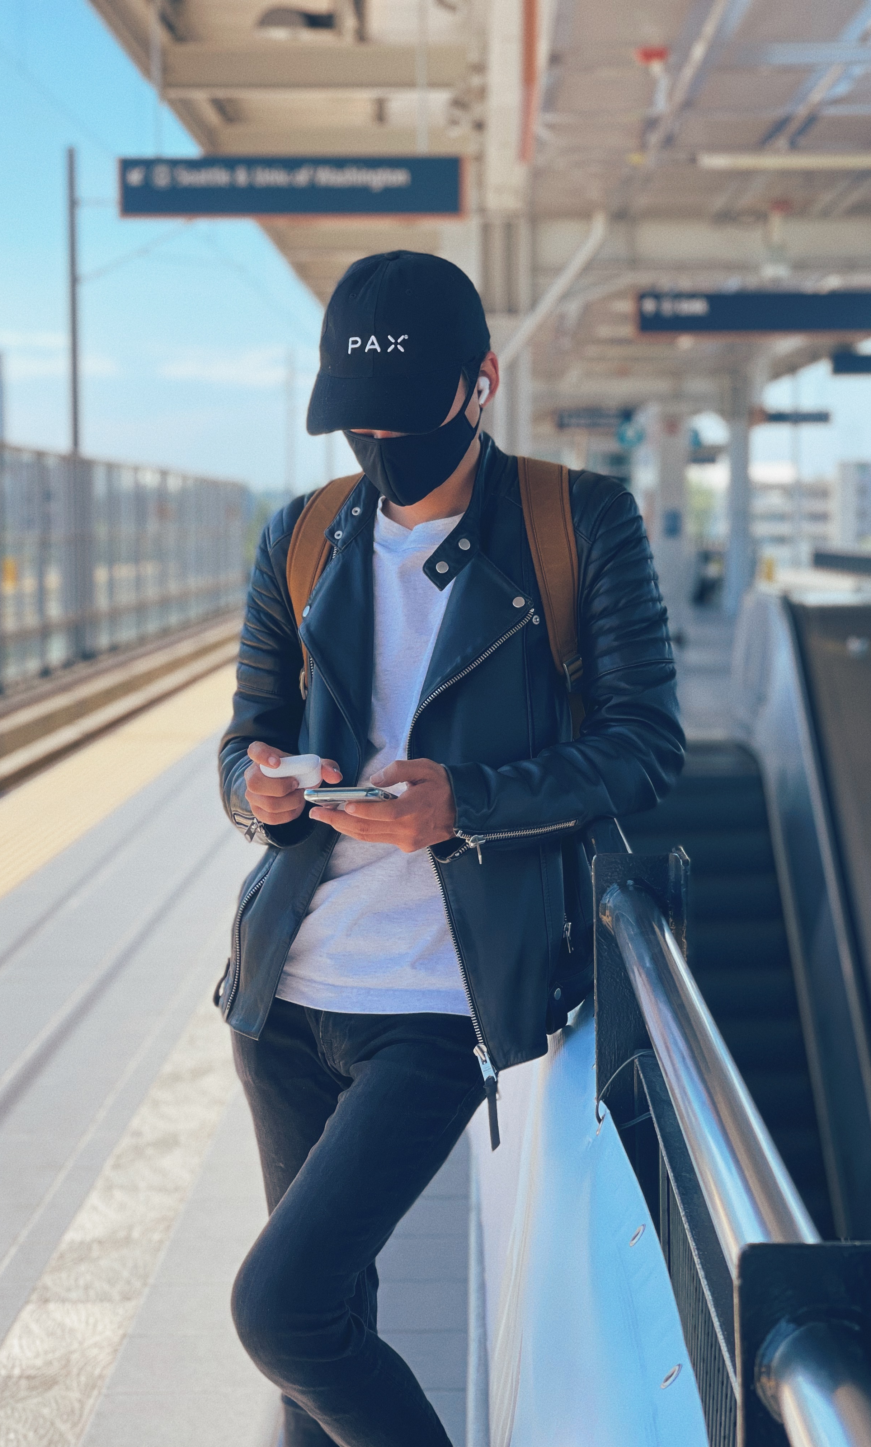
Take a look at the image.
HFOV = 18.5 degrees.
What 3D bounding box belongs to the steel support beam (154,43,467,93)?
[{"bbox_3d":[-0.820,-4.521,18.400,2.120,0.320,0.270,0,4,1],"label":"steel support beam"}]

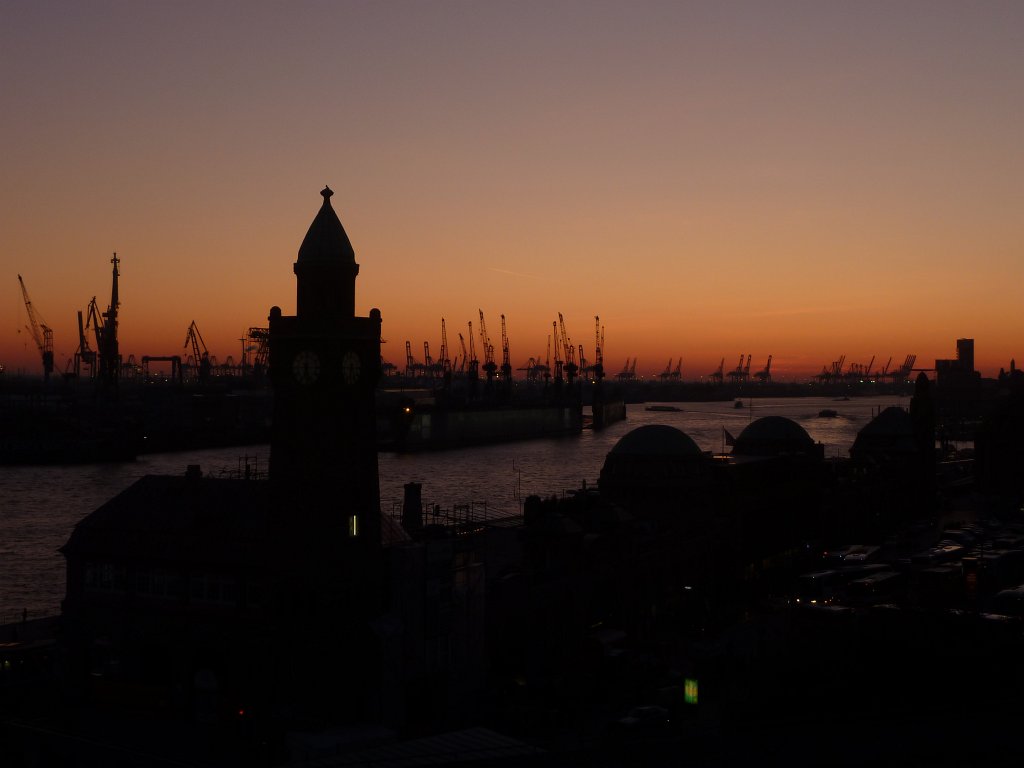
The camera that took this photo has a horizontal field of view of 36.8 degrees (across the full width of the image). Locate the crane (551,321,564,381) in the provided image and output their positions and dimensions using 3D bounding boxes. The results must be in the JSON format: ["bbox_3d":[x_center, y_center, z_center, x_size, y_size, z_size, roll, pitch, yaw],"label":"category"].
[{"bbox_3d":[27.510,-19.040,930.000,8.460,38.690,8.000,0,0,-18],"label":"crane"}]

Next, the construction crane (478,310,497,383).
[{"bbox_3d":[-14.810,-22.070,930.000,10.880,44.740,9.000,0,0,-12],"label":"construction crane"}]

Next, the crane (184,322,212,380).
[{"bbox_3d":[-193.620,-20.070,950.000,17.290,38.290,10.000,0,0,-6],"label":"crane"}]

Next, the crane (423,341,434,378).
[{"bbox_3d":[-102.000,-24.000,1900.000,20.000,55.000,16.000,0,0,-26],"label":"crane"}]

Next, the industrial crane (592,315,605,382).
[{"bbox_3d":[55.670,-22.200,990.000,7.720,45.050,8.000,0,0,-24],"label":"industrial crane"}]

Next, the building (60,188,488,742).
[{"bbox_3d":[-19.800,5.800,132.700,28.000,42.200,24.000,0,0,27],"label":"building"}]

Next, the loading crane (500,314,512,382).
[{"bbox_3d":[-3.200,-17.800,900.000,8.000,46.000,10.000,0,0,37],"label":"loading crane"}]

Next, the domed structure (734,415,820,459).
[{"bbox_3d":[38.800,7.900,226.000,12.600,6.600,12.600,0,0,27],"label":"domed structure"}]

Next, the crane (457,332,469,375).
[{"bbox_3d":[-35.400,-21.100,1100.000,8.580,31.470,7.000,0,0,-6],"label":"crane"}]

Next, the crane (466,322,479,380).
[{"bbox_3d":[-22.100,-14.800,860.000,7.500,40.000,10.000,0,0,37],"label":"crane"}]

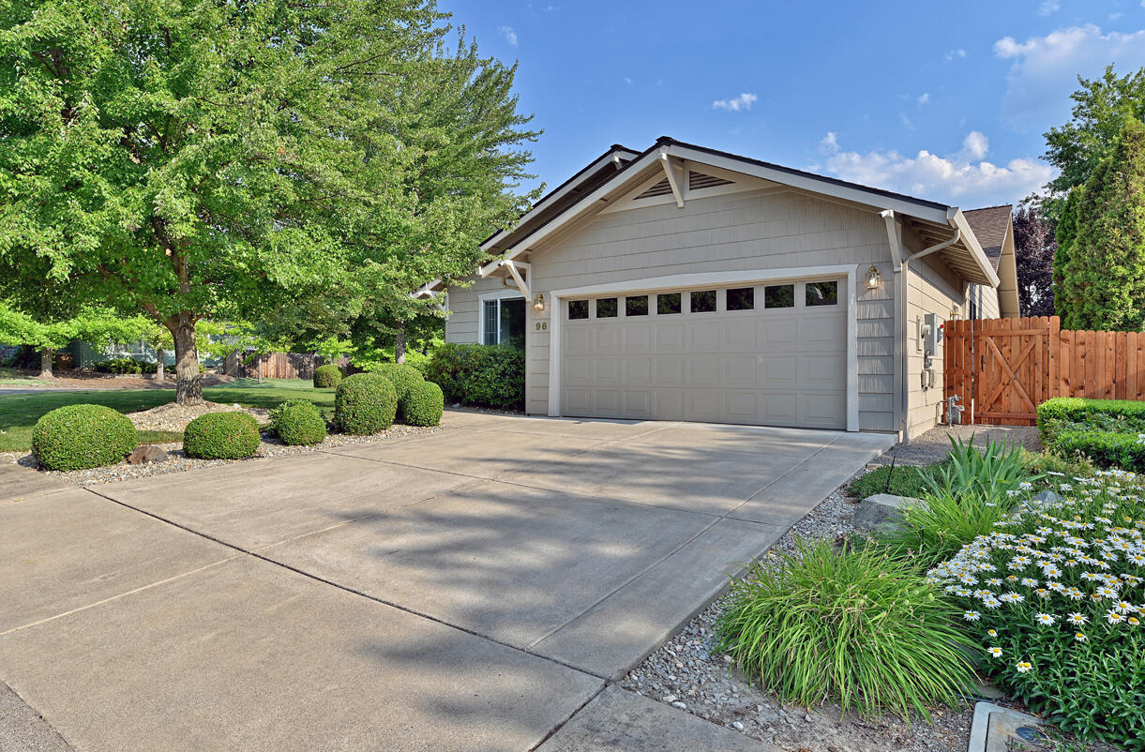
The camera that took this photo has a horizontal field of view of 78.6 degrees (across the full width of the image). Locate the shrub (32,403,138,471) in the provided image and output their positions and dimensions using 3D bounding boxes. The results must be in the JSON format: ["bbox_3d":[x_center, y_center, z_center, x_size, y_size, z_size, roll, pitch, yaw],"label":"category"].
[{"bbox_3d":[-5.320,0.670,7.660,0.980,0.720,0.980,0,0,0],"label":"shrub"}]

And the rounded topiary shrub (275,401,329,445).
[{"bbox_3d":[-3.600,0.630,9.290,0.650,0.590,0.650,0,0,0],"label":"rounded topiary shrub"}]

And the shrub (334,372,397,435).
[{"bbox_3d":[-3.010,0.400,10.220,0.880,0.910,0.880,0,0,0],"label":"shrub"}]

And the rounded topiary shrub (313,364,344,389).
[{"bbox_3d":[-7.870,0.130,22.500,0.960,0.790,0.960,0,0,0],"label":"rounded topiary shrub"}]

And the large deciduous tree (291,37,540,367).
[{"bbox_3d":[-3.950,-3.850,17.600,6.300,9.100,6.000,0,0,0],"label":"large deciduous tree"}]

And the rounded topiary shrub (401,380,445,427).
[{"bbox_3d":[-2.330,0.430,10.980,0.640,0.730,0.640,0,0,0],"label":"rounded topiary shrub"}]

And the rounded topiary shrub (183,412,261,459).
[{"bbox_3d":[-4.180,0.710,8.370,0.860,0.570,0.860,0,0,0],"label":"rounded topiary shrub"}]

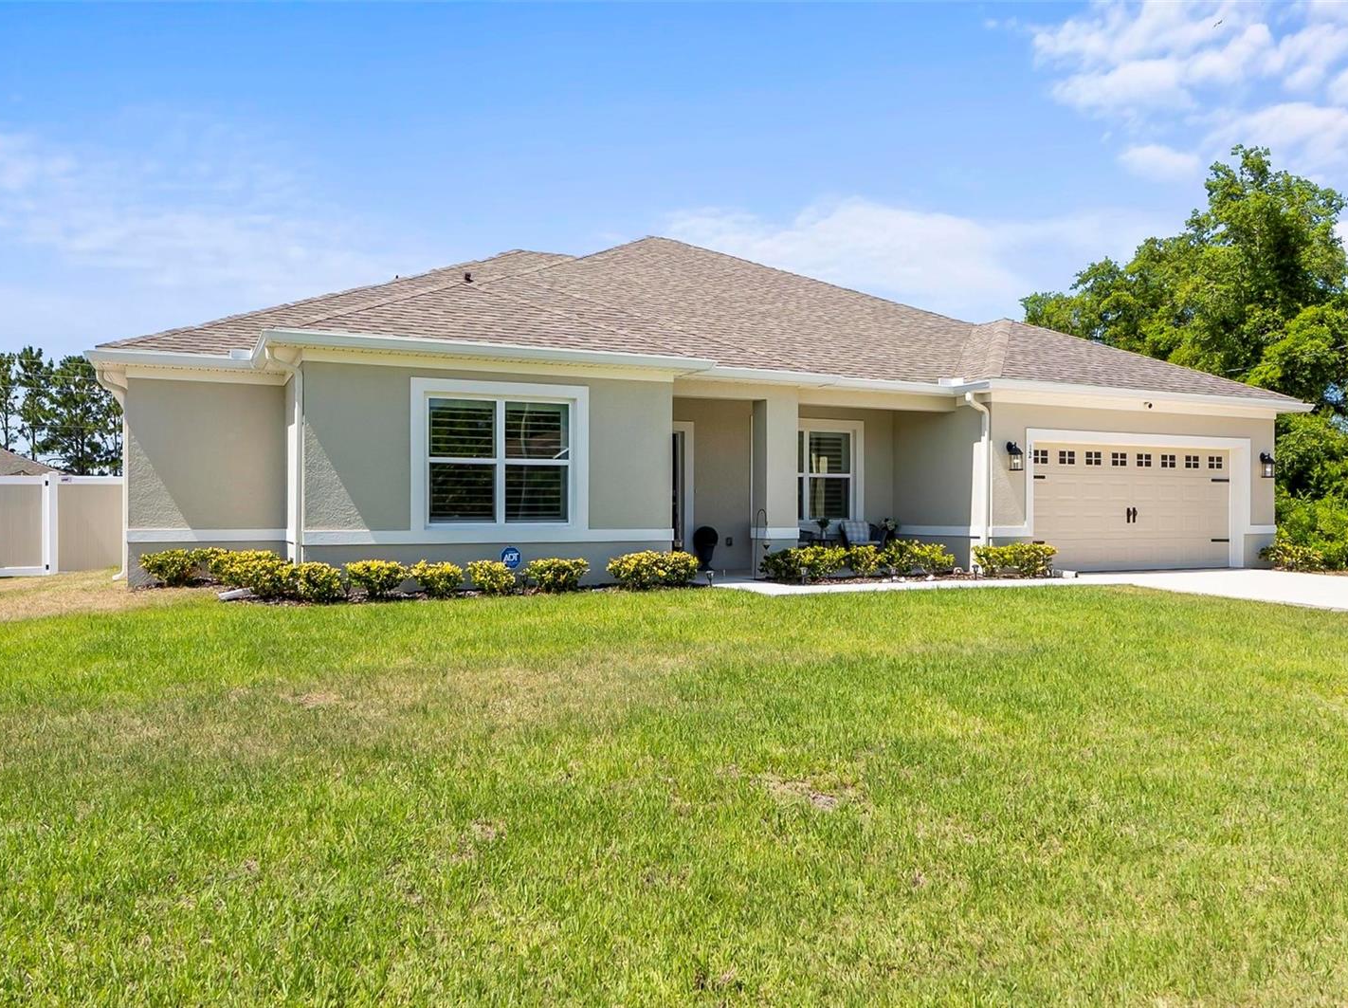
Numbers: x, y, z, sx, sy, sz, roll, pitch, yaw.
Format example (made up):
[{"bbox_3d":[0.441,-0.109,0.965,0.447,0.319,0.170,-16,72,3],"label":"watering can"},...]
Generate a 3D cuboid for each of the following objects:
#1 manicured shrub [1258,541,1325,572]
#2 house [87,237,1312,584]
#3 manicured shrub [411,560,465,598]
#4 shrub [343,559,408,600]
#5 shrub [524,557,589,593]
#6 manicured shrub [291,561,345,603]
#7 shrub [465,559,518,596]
[{"bbox_3d":[10.669,0.910,16.709,1.111,0.516,0.974,0,0,-26],"label":"manicured shrub"},{"bbox_3d":[-1.040,-2.399,20.807,18.870,7.100,17.600,0,0,-26],"label":"house"},{"bbox_3d":[-2.631,0.840,10.798,0.583,0.410,0.565,0,0,-26],"label":"manicured shrub"},{"bbox_3d":[-3.228,0.817,10.503,0.693,0.424,0.672,0,0,-26],"label":"shrub"},{"bbox_3d":[-1.384,0.832,11.415,0.753,0.407,0.730,0,0,0],"label":"shrub"},{"bbox_3d":[-3.766,0.827,10.236,0.565,0.426,0.548,0,0,-26],"label":"manicured shrub"},{"bbox_3d":[-2.087,0.840,11.067,0.571,0.407,0.554,0,0,-26],"label":"shrub"}]

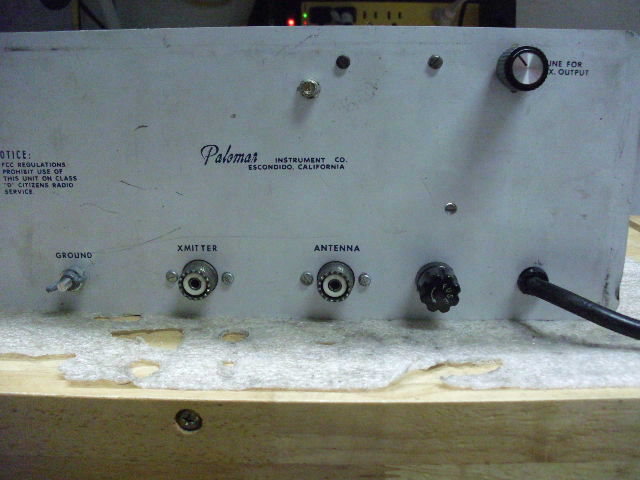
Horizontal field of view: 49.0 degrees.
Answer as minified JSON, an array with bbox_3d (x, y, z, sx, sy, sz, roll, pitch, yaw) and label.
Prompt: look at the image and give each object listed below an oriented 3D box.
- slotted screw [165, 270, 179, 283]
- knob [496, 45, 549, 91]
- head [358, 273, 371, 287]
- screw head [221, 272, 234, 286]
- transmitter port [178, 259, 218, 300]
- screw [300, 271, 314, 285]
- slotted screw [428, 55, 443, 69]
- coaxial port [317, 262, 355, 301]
[{"bbox_3d":[-0.068,0.017,0.323,0.006,0.006,0.002,1,15,3],"label":"slotted screw"},{"bbox_3d":[0.082,-0.069,0.283,0.017,0.017,0.017,1,15,3],"label":"knob"},{"bbox_3d":[0.020,0.018,0.318,0.006,0.006,0.002,1,15,3],"label":"head"},{"bbox_3d":[-0.042,0.018,0.322,0.006,0.006,0.002,1,15,3],"label":"screw head"},{"bbox_3d":[-0.056,0.019,0.319,0.017,0.017,0.011,1,15,3],"label":"transmitter port"},{"bbox_3d":[-0.006,0.018,0.319,0.006,0.006,0.002,1,15,3],"label":"screw"},{"bbox_3d":[0.048,-0.074,0.292,0.006,0.006,0.002,1,15,3],"label":"slotted screw"},{"bbox_3d":[0.007,0.019,0.315,0.017,0.017,0.011,1,15,3],"label":"coaxial port"}]

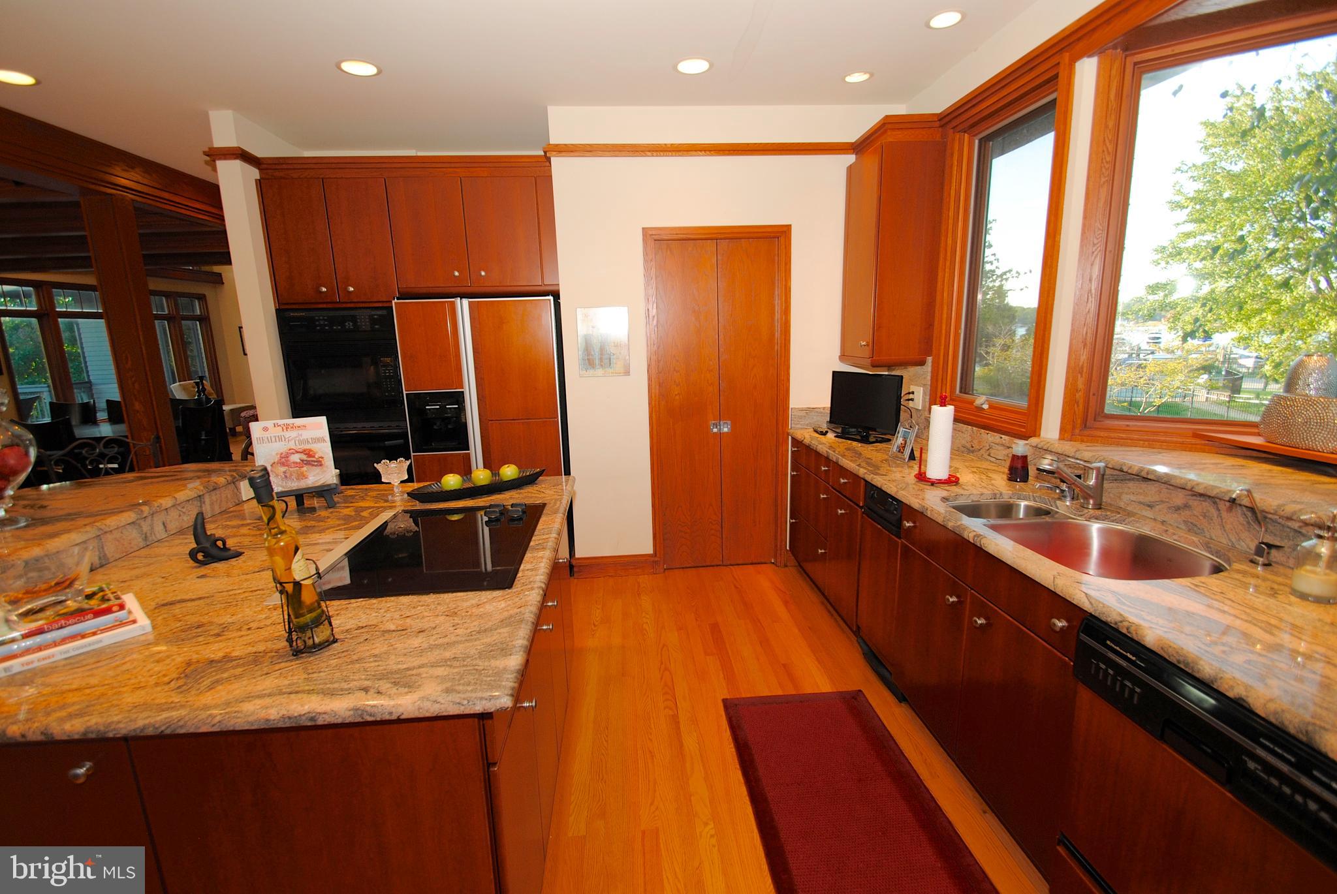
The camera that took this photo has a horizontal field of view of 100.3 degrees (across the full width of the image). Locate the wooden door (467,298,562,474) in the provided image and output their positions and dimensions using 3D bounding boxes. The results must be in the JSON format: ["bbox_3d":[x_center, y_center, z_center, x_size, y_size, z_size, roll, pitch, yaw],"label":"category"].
[{"bbox_3d":[-0.888,-0.057,3.415,0.490,1.640,0.070,-2,11,-4],"label":"wooden door"}]

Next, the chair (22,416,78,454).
[{"bbox_3d":[-5.489,0.183,5.187,0.450,0.965,0.540,-2,10,-4],"label":"chair"}]

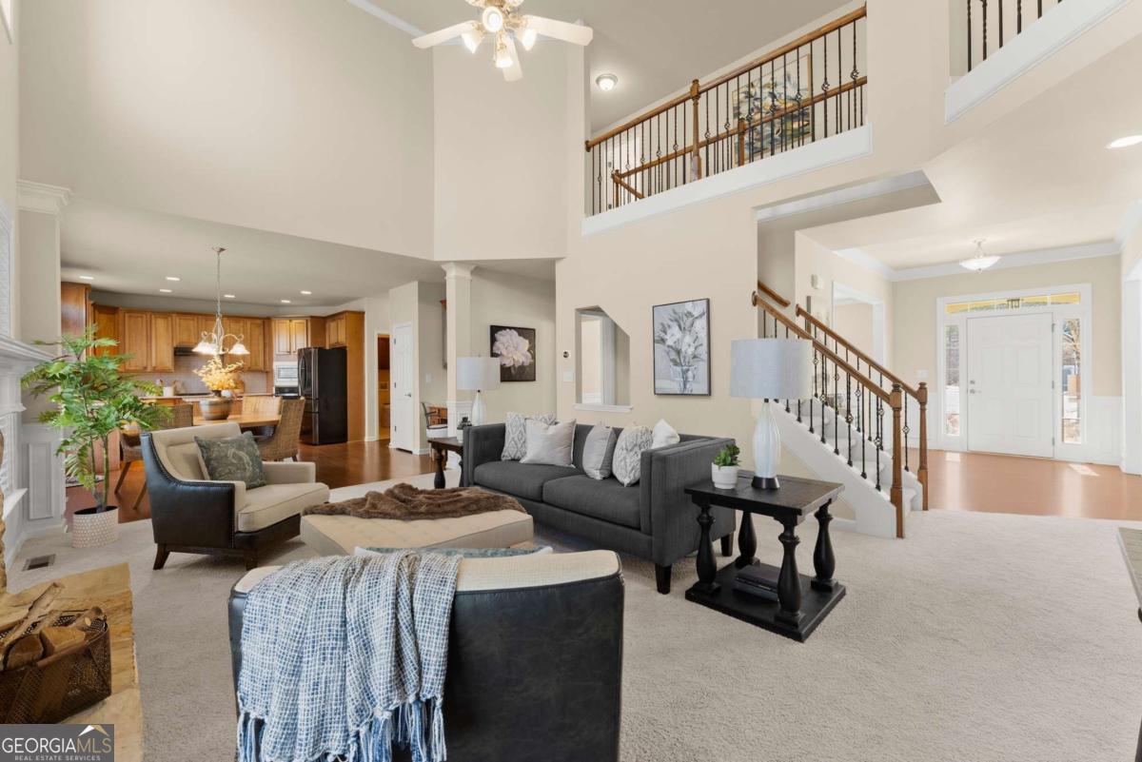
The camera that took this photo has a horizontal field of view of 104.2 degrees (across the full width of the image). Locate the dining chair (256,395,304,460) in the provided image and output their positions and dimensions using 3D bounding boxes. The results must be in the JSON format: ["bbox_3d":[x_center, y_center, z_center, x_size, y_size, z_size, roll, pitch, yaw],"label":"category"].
[{"bbox_3d":[-3.382,0.691,4.951,0.500,0.950,0.620,0,0,44],"label":"dining chair"}]

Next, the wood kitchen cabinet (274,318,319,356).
[{"bbox_3d":[-5.636,-0.918,9.120,0.760,0.740,0.500,0,0,-1],"label":"wood kitchen cabinet"}]

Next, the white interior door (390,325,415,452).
[{"bbox_3d":[-2.709,0.124,7.220,0.060,2.030,0.720,-1,0,-44],"label":"white interior door"}]

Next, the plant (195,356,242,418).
[{"bbox_3d":[-3.750,0.073,4.750,0.400,0.676,0.420,-1,0,-44],"label":"plant"}]

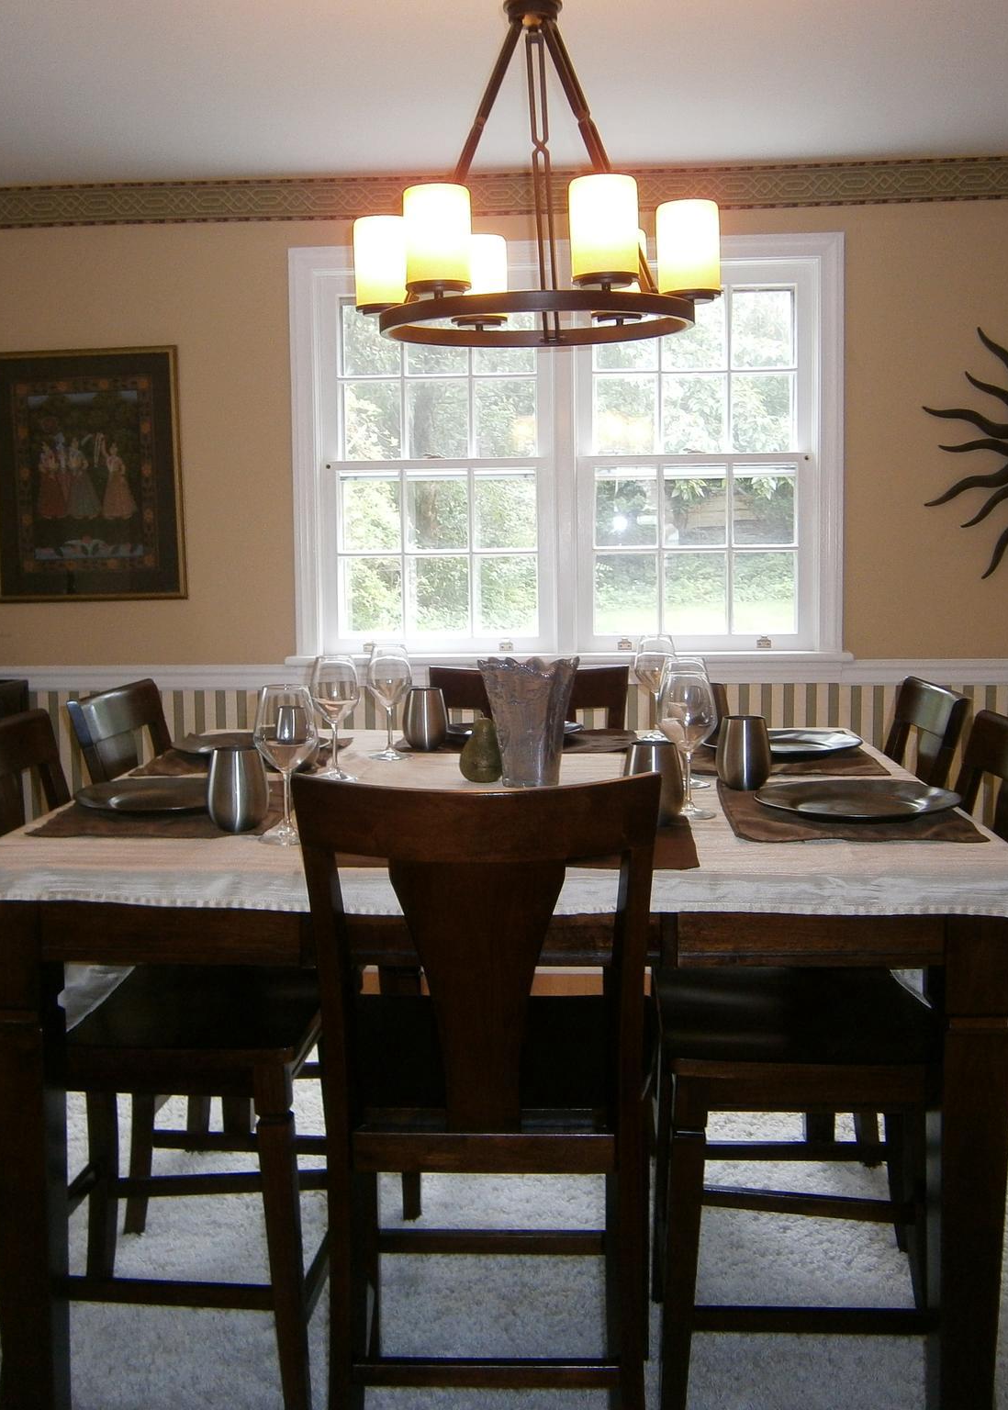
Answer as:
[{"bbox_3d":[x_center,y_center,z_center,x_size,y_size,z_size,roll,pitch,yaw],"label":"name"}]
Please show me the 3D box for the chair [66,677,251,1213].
[{"bbox_3d":[-0.482,0.488,2.852,0.625,1.040,0.461,-1,6,2],"label":"chair"}]

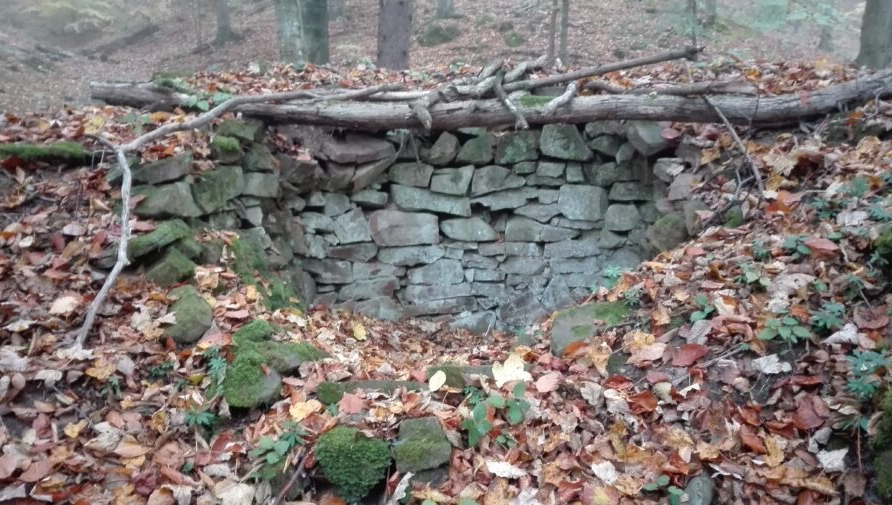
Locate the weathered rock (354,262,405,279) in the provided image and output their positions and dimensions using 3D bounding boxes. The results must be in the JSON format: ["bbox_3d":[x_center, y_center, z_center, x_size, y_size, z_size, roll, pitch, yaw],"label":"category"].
[{"bbox_3d":[-0.351,0.095,3.481,0.280,0.085,0.180,0,3,0],"label":"weathered rock"}]

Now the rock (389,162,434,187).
[{"bbox_3d":[-0.217,-0.491,4.054,0.279,0.147,0.210,0,11,0],"label":"rock"}]

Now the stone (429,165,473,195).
[{"bbox_3d":[0.033,-0.442,3.895,0.248,0.170,0.190,1,9,0],"label":"stone"}]

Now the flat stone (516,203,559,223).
[{"bbox_3d":[0.558,-0.244,3.925,0.274,0.114,0.190,1,9,0],"label":"flat stone"}]

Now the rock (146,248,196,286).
[{"bbox_3d":[-1.211,0.066,2.840,0.214,0.156,0.180,-1,9,-10],"label":"rock"}]

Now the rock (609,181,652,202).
[{"bbox_3d":[1.018,-0.337,3.553,0.236,0.118,0.190,0,12,0],"label":"rock"}]

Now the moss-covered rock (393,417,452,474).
[{"bbox_3d":[-0.067,0.575,1.930,0.168,0.125,0.140,1,9,0],"label":"moss-covered rock"}]

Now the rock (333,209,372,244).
[{"bbox_3d":[-0.491,-0.137,3.476,0.195,0.180,0.170,0,3,0],"label":"rock"}]

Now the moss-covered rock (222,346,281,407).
[{"bbox_3d":[-0.631,0.408,2.190,0.195,0.190,0.200,0,3,0],"label":"moss-covered rock"}]

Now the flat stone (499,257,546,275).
[{"bbox_3d":[0.469,0.080,3.950,0.264,0.104,0.180,1,9,0],"label":"flat stone"}]

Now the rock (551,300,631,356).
[{"bbox_3d":[0.607,0.315,2.705,0.319,0.190,0.260,0,12,0],"label":"rock"}]

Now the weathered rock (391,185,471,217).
[{"bbox_3d":[-0.077,-0.275,3.494,0.410,0.125,0.210,8,3,0],"label":"weathered rock"}]

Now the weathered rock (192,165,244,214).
[{"bbox_3d":[-1.294,-0.358,3.663,0.284,0.276,0.240,-4,12,-18],"label":"weathered rock"}]

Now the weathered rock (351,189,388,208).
[{"bbox_3d":[-0.421,-0.297,3.546,0.204,0.108,0.160,0,12,0],"label":"weathered rock"}]

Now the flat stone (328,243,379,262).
[{"bbox_3d":[-0.488,0.000,3.481,0.260,0.100,0.180,-2,3,0],"label":"flat stone"}]

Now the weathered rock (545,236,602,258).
[{"bbox_3d":[0.811,-0.032,4.128,0.346,0.137,0.220,0,11,0],"label":"weathered rock"}]

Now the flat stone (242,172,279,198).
[{"bbox_3d":[-0.850,-0.307,3.031,0.165,0.120,0.180,0,3,0],"label":"flat stone"}]

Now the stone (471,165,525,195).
[{"bbox_3d":[0.333,-0.457,4.089,0.343,0.198,0.220,0,11,0],"label":"stone"}]

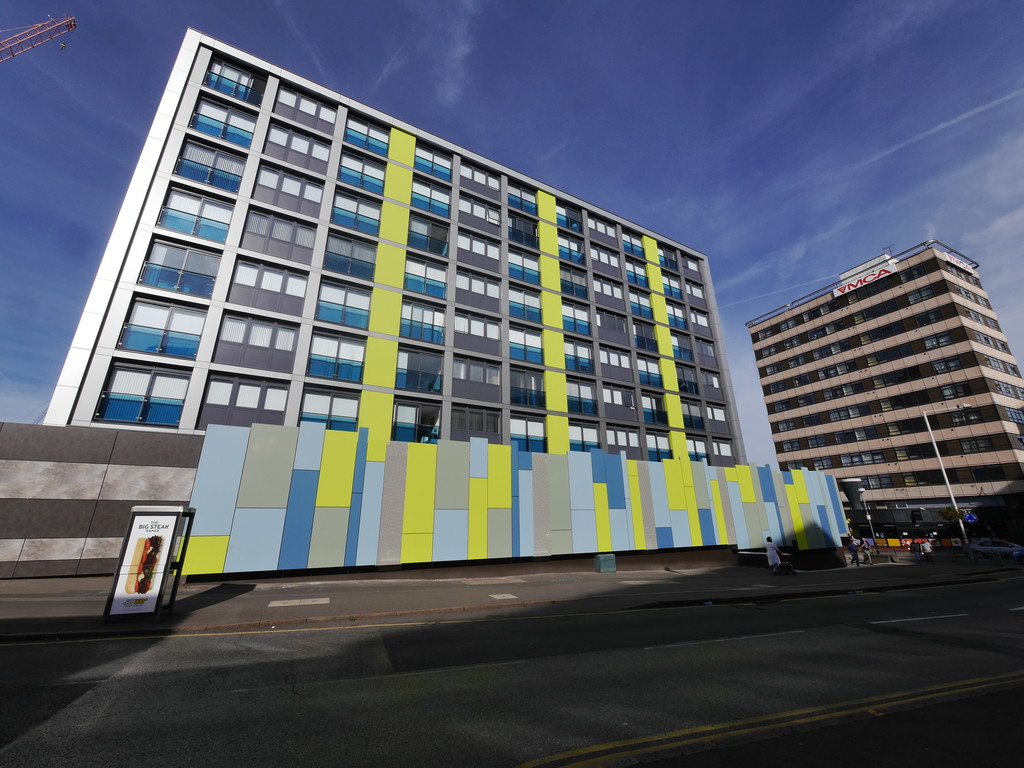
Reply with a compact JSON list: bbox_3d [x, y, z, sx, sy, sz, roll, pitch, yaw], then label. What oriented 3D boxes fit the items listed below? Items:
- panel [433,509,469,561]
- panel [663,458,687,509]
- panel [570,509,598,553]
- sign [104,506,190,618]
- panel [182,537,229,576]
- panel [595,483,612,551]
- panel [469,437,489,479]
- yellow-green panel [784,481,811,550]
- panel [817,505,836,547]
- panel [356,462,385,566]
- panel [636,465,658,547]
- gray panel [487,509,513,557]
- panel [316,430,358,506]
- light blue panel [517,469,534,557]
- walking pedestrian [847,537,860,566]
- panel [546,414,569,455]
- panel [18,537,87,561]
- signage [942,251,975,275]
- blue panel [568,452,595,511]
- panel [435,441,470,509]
[{"bbox_3d":[-2.437,6.049,16.565,1.469,1.901,0.080,9,-22,-27],"label":"panel"},{"bbox_3d":[8.917,5.518,22.668,1.430,2.658,0.080,9,-21,-28],"label":"panel"},{"bbox_3d":[3.320,6.755,18.990,1.430,1.852,0.080,9,-21,-28],"label":"panel"},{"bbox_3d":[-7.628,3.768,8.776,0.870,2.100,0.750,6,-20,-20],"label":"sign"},{"bbox_3d":[-9.505,5.262,12.743,1.228,1.079,0.080,9,-22,-27],"label":"panel"},{"bbox_3d":[4.516,6.639,20.661,0.859,3.255,0.050,10,-22,-27],"label":"panel"},{"bbox_3d":[-1.447,3.239,18.130,0.847,1.751,0.080,9,-22,-27],"label":"panel"},{"bbox_3d":[20.753,9.678,30.208,1.174,4.502,0.080,10,-22,-27],"label":"yellow-green panel"},{"bbox_3d":[21.629,9.857,28.608,1.120,2.769,0.080,9,-21,-28],"label":"panel"},{"bbox_3d":[-5.236,4.766,15.394,0.705,3.669,0.080,9,-22,-27],"label":"panel"},{"bbox_3d":[7.190,6.384,22.030,0.830,4.515,0.080,9,-22,-27],"label":"panel"},{"bbox_3d":[-0.511,6.414,17.806,1.159,1.980,0.050,10,-22,-27],"label":"gray panel"},{"bbox_3d":[-6.182,2.996,14.724,1.125,2.646,0.080,9,-21,-28],"label":"panel"},{"bbox_3d":[0.612,5.531,17.826,0.670,3.526,0.080,9,-21,-28],"label":"light blue panel"},{"bbox_3d":[22.824,11.205,27.557,0.600,1.740,0.500,-6,-20,14],"label":"walking pedestrian"},{"bbox_3d":[2.828,3.279,25.183,1.564,2.473,0.050,10,-22,-27],"label":"panel"},{"bbox_3d":[-12.007,4.348,10.875,1.166,0.524,0.080,9,-21,-28],"label":"panel"},{"bbox_3d":[48.509,-12.945,45.041,6.315,1.150,0.250,8,-21,-25],"label":"signage"},{"bbox_3d":[3.405,4.757,20.408,1.444,2.764,0.080,9,-22,-27],"label":"blue panel"},{"bbox_3d":[-2.492,3.840,17.555,1.486,2.852,0.050,10,-22,-27],"label":"panel"}]

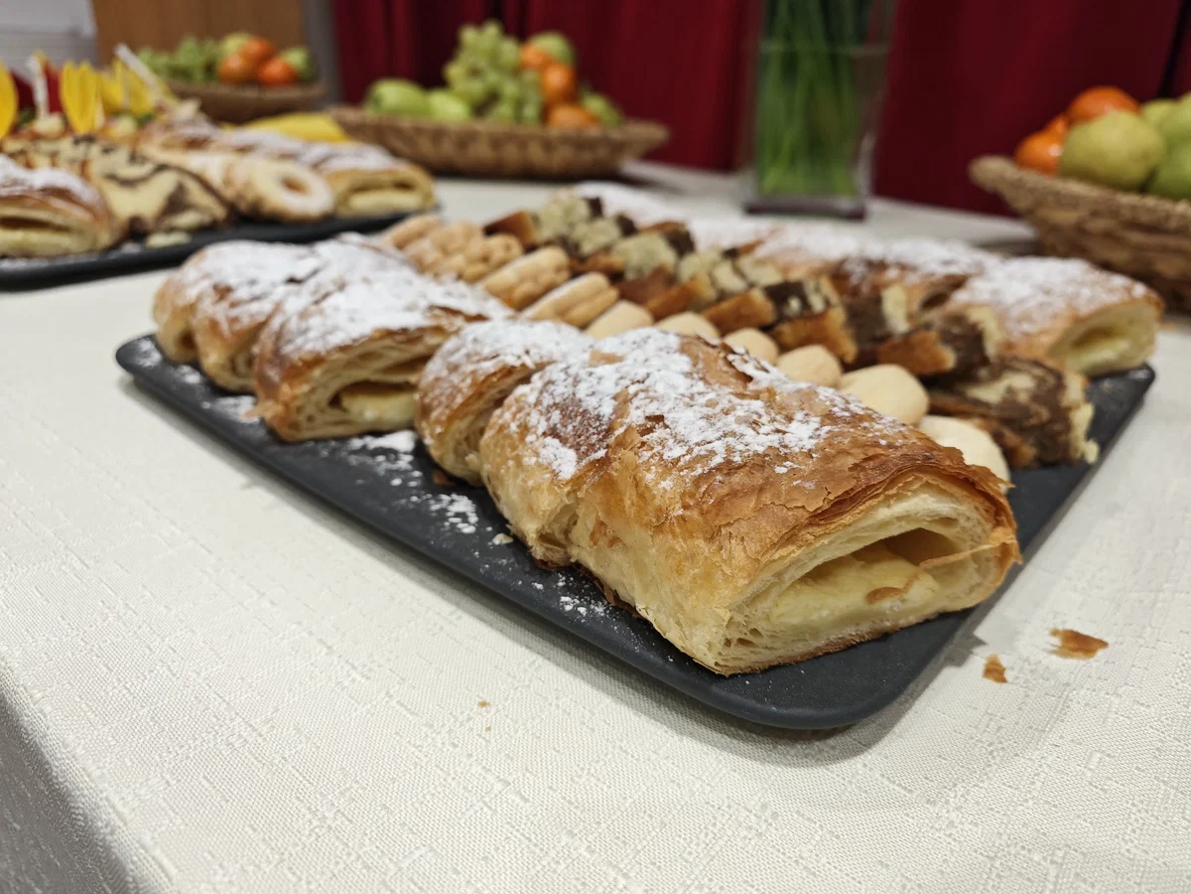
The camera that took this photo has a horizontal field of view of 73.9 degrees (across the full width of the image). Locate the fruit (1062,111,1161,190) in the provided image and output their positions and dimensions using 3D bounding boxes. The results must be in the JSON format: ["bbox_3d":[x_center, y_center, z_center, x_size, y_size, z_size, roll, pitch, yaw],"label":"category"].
[{"bbox_3d":[0.529,-0.301,0.810,0.085,0.077,0.085,1,27,0],"label":"fruit"}]

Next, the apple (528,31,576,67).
[{"bbox_3d":[-0.067,-0.627,1.260,0.074,0.067,0.074,1,27,0],"label":"apple"}]

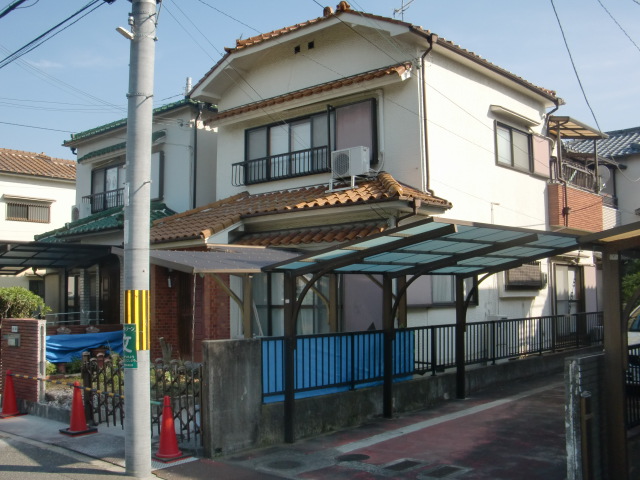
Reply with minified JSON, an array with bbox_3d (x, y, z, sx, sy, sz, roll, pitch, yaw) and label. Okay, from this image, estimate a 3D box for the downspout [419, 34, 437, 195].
[{"bbox_3d":[2.040,-2.278,12.806,0.360,2.930,0.320,-5,-6,41],"label":"downspout"}]

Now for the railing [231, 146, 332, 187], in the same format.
[{"bbox_3d":[-0.769,-1.525,14.864,2.900,0.490,0.270,-5,-6,41],"label":"railing"}]

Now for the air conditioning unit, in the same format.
[{"bbox_3d":[0.599,-1.452,13.408,0.740,0.535,0.270,-5,-6,41],"label":"air conditioning unit"}]

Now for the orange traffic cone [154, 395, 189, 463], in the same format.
[{"bbox_3d":[-1.748,2.156,8.133,0.390,0.700,0.390,-5,-6,43],"label":"orange traffic cone"}]

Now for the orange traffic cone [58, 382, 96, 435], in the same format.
[{"bbox_3d":[-3.317,2.295,9.647,0.380,0.700,0.380,3,-6,-37],"label":"orange traffic cone"}]

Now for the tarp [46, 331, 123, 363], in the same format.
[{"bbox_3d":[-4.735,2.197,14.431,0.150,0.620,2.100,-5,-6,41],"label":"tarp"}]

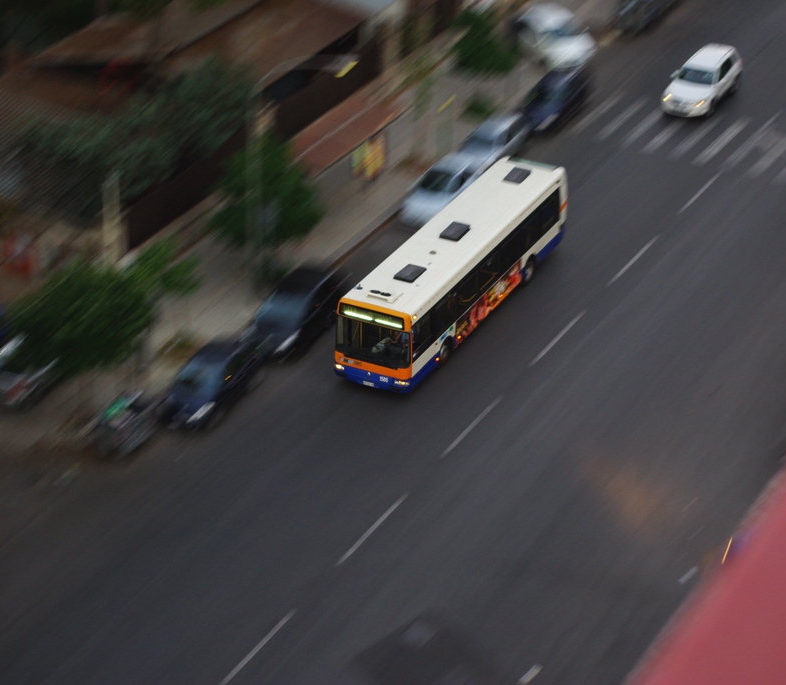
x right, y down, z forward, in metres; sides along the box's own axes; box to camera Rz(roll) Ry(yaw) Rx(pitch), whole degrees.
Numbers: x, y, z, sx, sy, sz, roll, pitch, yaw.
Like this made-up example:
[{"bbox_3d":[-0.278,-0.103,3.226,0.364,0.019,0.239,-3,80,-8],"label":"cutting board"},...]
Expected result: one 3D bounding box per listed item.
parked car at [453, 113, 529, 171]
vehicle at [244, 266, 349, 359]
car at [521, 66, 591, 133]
[{"bbox_3d":[3.572,-7.078,84.633,1.700,1.450,4.050,14,32,24],"label":"parked car"},{"bbox_3d":[-3.043,-1.033,73.617,1.730,1.460,4.150,14,32,24],"label":"vehicle"},{"bbox_3d":[6.008,-9.225,88.566,1.680,1.440,4.000,14,32,24],"label":"car"}]

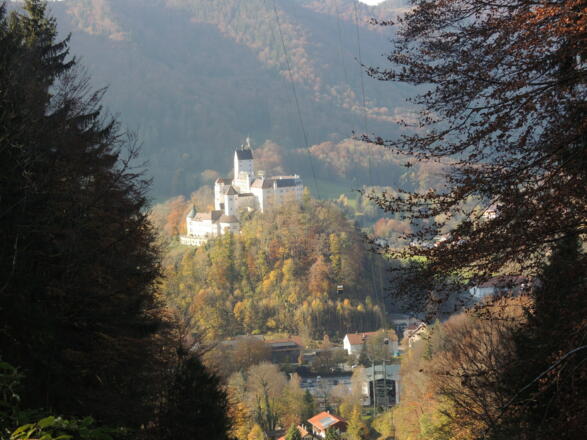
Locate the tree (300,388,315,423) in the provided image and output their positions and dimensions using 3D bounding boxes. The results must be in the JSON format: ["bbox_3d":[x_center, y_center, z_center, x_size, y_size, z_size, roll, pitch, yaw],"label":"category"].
[{"bbox_3d":[4.630,61.500,478.000,4.500,11.200,4.500,-1,3,0],"label":"tree"}]

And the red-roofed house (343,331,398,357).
[{"bbox_3d":[33.210,53.230,622.000,21.500,9.300,10.500,-2,3,-18],"label":"red-roofed house"}]

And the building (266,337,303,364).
[{"bbox_3d":[-3.790,54.270,600.000,13.200,9.600,10.500,-2,3,-14],"label":"building"}]

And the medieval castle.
[{"bbox_3d":[-31.380,-17.220,855.000,64.000,62.000,44.000,-2,3,-13],"label":"medieval castle"}]

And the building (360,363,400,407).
[{"bbox_3d":[30.640,58.070,510.000,12.800,10.600,22.000,-1,3,1],"label":"building"}]

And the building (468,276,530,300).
[{"bbox_3d":[112.940,37.450,790.000,31.000,11.000,12.000,-2,3,-22],"label":"building"}]

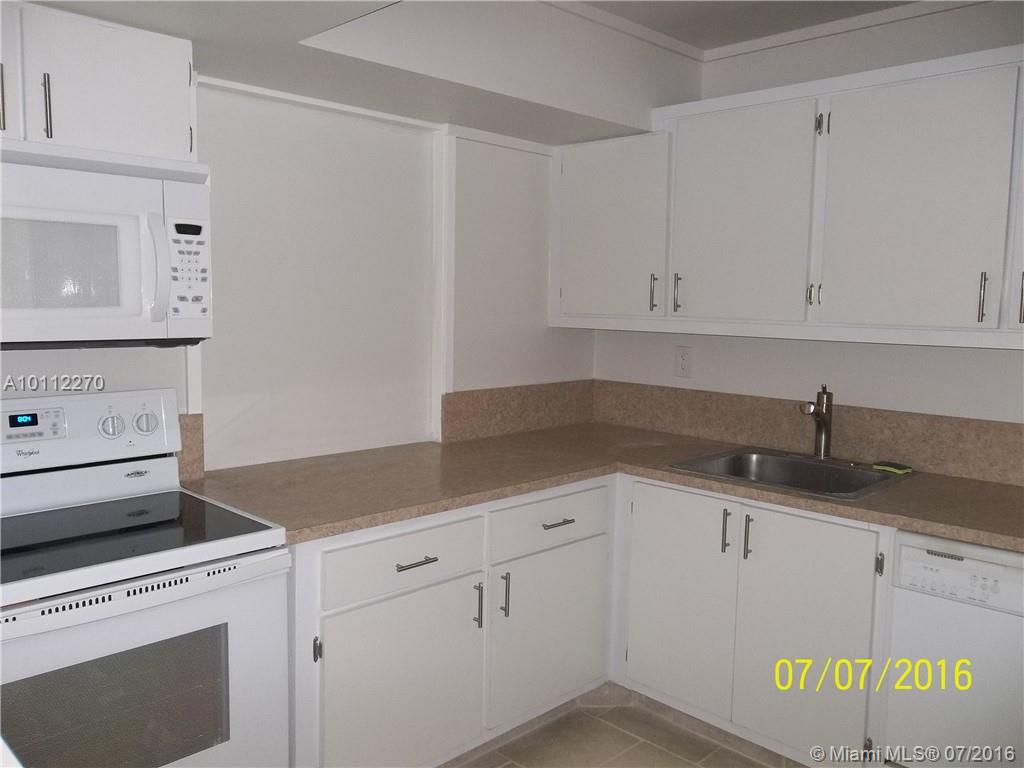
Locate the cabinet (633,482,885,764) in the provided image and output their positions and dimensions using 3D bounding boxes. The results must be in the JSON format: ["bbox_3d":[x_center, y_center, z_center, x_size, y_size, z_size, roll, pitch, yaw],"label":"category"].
[{"bbox_3d":[0.877,0.686,2.602,0.785,0.689,0.560,7,8,44],"label":"cabinet"}]

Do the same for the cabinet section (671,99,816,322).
[{"bbox_3d":[0.905,-0.597,2.908,0.538,0.726,0.330,6,7,44],"label":"cabinet section"}]

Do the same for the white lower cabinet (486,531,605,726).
[{"bbox_3d":[-0.073,0.739,2.713,0.560,0.500,0.561,7,8,44],"label":"white lower cabinet"}]

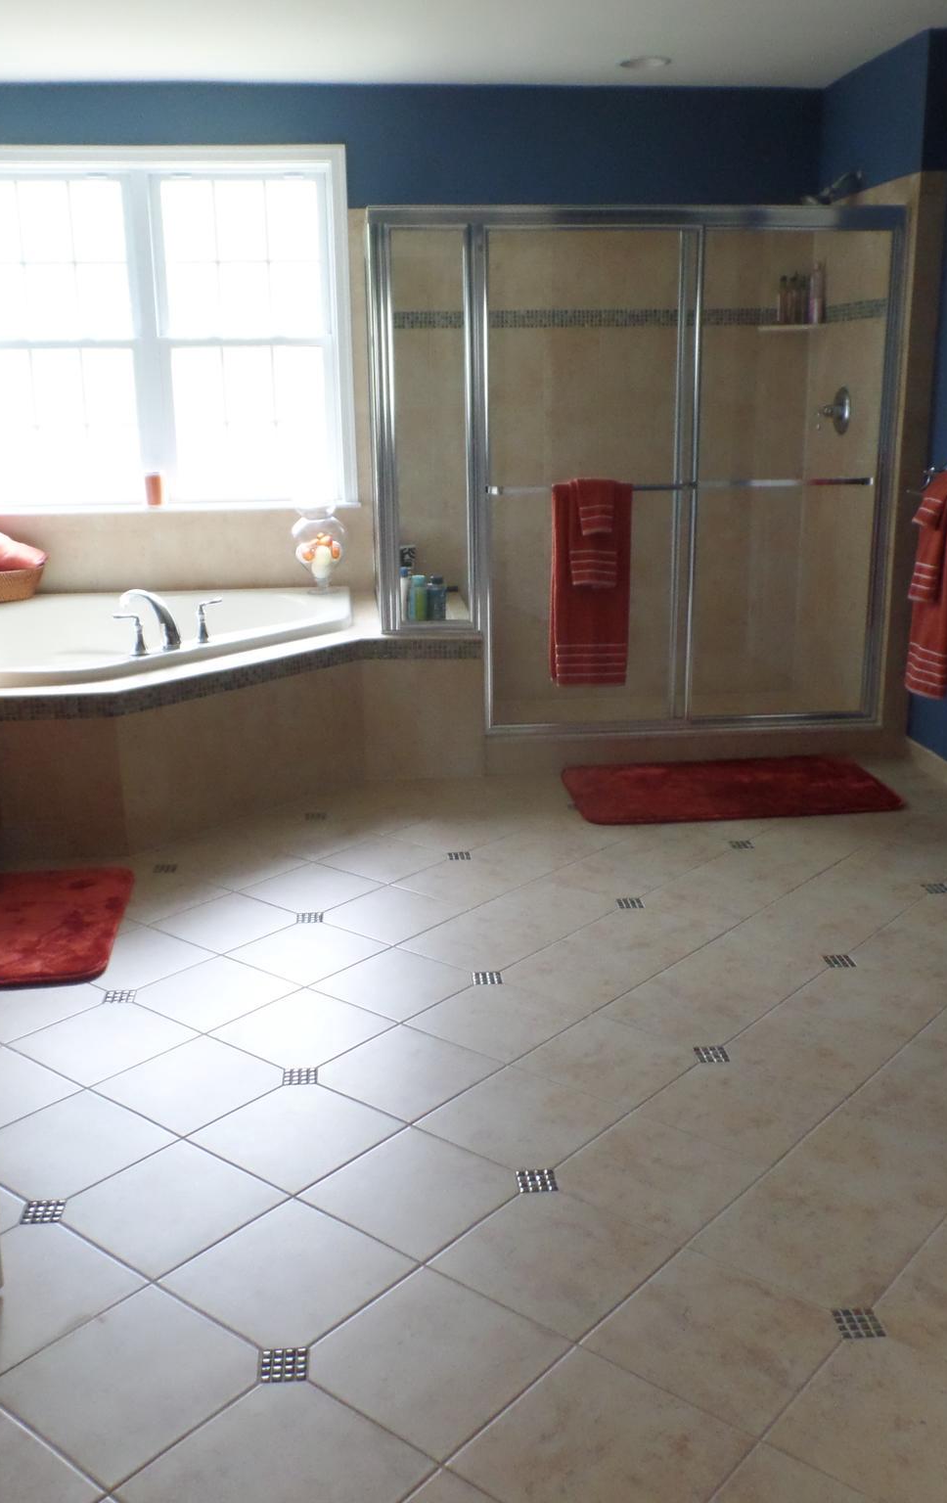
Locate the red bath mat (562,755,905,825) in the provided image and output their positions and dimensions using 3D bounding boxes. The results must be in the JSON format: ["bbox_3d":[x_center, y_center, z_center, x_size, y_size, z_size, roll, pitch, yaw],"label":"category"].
[{"bbox_3d":[0.868,0.125,4.572,1.060,0.025,0.620,-2,15,-4],"label":"red bath mat"}]

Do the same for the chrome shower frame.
[{"bbox_3d":[0.542,-0.998,5.036,1.820,1.860,0.980,-2,15,-4],"label":"chrome shower frame"}]

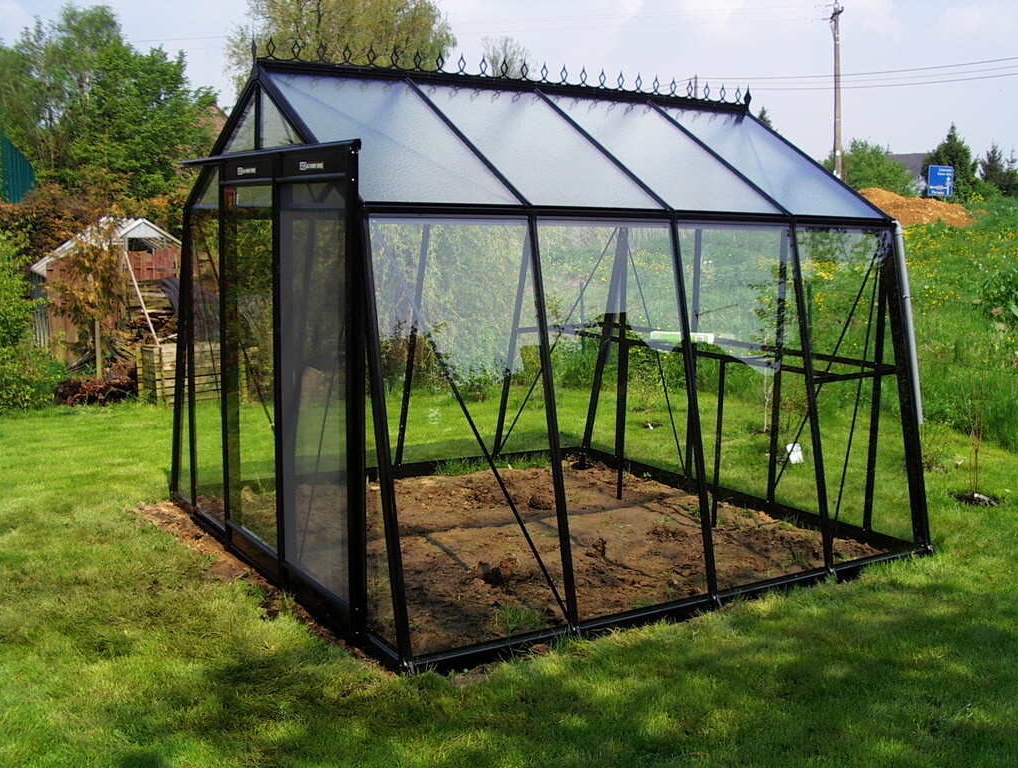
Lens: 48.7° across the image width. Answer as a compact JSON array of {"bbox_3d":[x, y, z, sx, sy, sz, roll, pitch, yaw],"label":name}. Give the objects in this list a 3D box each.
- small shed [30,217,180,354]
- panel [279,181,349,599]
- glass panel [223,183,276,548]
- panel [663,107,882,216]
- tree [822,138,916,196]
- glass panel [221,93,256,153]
[{"bbox_3d":[-5.095,-1.302,14.614,1.800,1.750,2.300,-3,9,-26],"label":"small shed"},{"bbox_3d":[-0.795,0.014,4.568,0.025,1.660,0.670,-4,10,-33],"label":"panel"},{"bbox_3d":[-1.196,-0.087,5.182,0.025,1.660,0.660,-4,10,-33],"label":"glass panel"},{"bbox_3d":[1.372,-1.182,5.952,0.710,0.025,1.210,-4,39,-33],"label":"panel"},{"bbox_3d":[19.189,-11.396,60.000,5.000,3.700,5.000,4,9,17],"label":"tree"},{"bbox_3d":[-1.260,-1.198,5.229,0.020,0.310,0.450,-4,10,-33],"label":"glass panel"}]

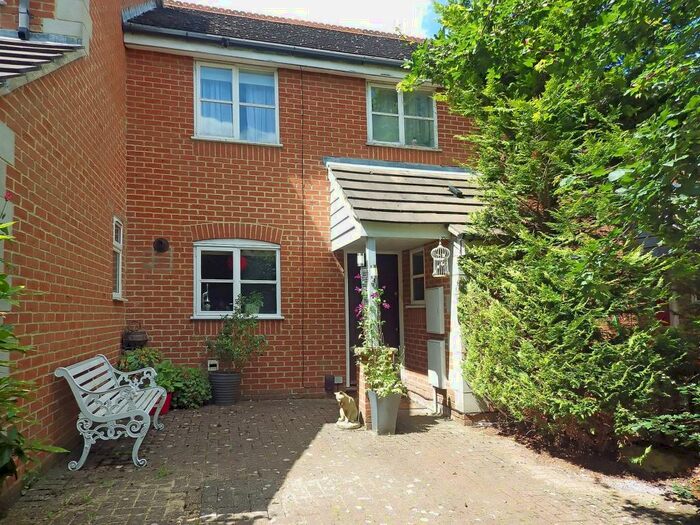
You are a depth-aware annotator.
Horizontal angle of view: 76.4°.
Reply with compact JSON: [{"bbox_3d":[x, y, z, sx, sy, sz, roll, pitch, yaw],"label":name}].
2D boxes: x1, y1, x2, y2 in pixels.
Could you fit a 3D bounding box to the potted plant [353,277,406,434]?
[{"bbox_3d":[0.299,0.946,4.780,0.530,1.620,0.500,1,-5,-15],"label":"potted plant"}]

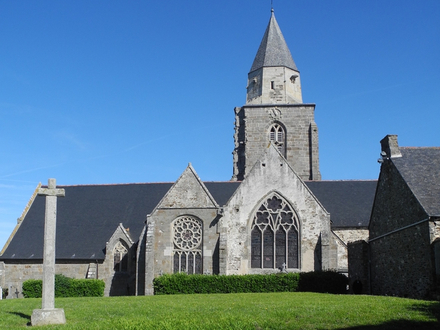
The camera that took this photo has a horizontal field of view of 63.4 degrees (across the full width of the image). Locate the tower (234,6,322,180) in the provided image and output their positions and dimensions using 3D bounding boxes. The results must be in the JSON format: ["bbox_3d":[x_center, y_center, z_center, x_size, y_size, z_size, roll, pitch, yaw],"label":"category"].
[{"bbox_3d":[5.871,-6.166,40.317,8.800,25.490,8.800,-1,-11,3],"label":"tower"}]

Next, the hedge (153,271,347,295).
[{"bbox_3d":[1.725,6.843,20.831,10.918,1.300,1.100,-1,-11,3],"label":"hedge"}]

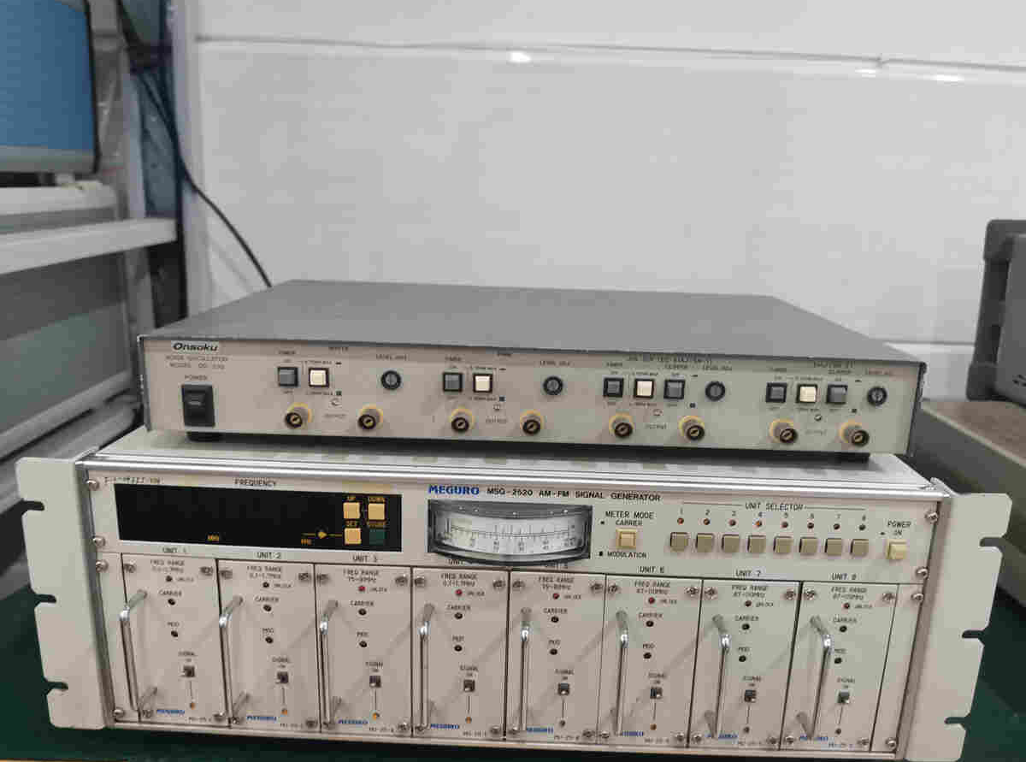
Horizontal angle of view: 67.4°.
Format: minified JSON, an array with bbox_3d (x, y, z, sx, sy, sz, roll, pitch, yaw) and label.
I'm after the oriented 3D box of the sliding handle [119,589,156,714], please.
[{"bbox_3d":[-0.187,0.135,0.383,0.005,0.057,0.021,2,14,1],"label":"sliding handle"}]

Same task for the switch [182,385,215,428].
[{"bbox_3d":[-0.156,0.013,0.380,0.015,0.021,0.004,2,14,0],"label":"switch"}]

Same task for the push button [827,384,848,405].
[{"bbox_3d":[0.160,0.007,0.378,0.009,0.009,0.004,2,14,0],"label":"push button"}]

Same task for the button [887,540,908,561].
[{"bbox_3d":[0.185,0.082,0.371,0.009,0.009,0.005,2,14,1],"label":"button"}]

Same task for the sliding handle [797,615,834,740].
[{"bbox_3d":[0.150,0.149,0.383,0.005,0.059,0.018,2,14,1],"label":"sliding handle"}]

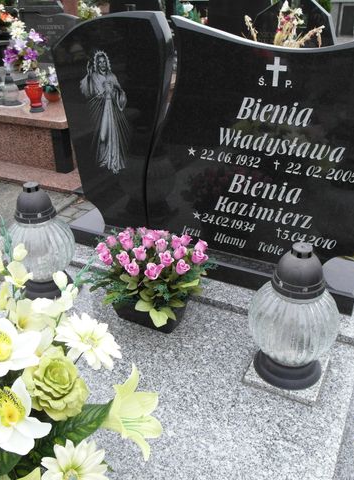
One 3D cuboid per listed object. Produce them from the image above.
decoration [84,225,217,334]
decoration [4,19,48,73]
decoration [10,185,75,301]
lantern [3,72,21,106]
[{"bbox_3d":[-0.084,0.105,1.368,0.380,0.260,0.320,13,32,24],"label":"decoration"},{"bbox_3d":[-1.815,-2.313,5.310,0.450,0.560,0.360,13,32,24],"label":"decoration"},{"bbox_3d":[-0.449,-0.005,1.453,0.222,0.365,0.222,13,32,24],"label":"decoration"},{"bbox_3d":[-1.396,-1.267,3.724,0.130,0.260,0.130,13,32,24],"label":"lantern"}]

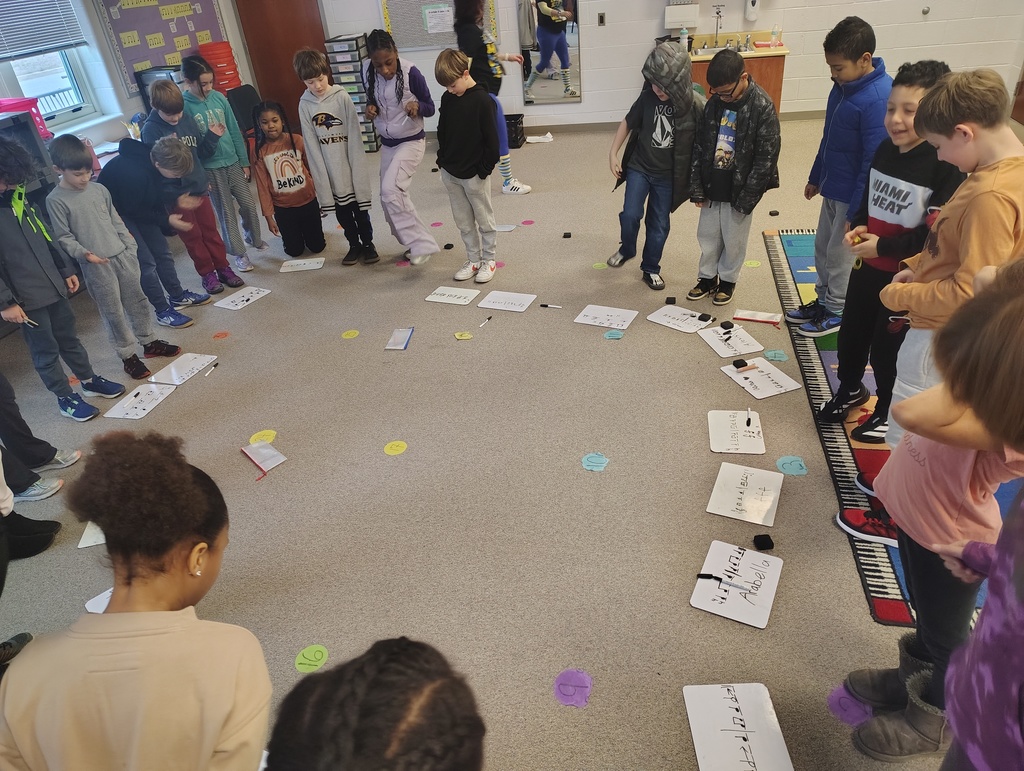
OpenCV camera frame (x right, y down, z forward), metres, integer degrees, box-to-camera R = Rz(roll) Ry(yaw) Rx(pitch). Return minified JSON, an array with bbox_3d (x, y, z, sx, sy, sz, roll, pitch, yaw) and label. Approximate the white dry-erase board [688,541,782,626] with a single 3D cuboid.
[{"bbox_3d":[0.754,0.653,2.374,0.236,0.004,0.309,12,37,25],"label":"white dry-erase board"}]

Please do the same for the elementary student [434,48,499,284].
[{"bbox_3d":[-0.254,-1.314,4.344,0.400,1.340,0.340,10,36,23],"label":"elementary student"}]

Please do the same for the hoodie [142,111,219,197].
[{"bbox_3d":[-2.054,-1.465,4.454,0.330,0.530,0.430,22,42,36],"label":"hoodie"}]

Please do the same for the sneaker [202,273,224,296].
[{"bbox_3d":[-2.052,-0.700,4.831,0.093,0.100,0.220,-27,38,-30],"label":"sneaker"}]

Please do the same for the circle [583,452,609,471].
[{"bbox_3d":[0.348,0.317,2.960,0.115,0.004,0.122,-6,33,0],"label":"circle"}]

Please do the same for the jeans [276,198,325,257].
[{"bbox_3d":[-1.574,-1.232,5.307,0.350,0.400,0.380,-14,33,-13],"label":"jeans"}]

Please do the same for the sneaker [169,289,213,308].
[{"bbox_3d":[-2.088,-0.583,4.654,0.240,0.100,0.092,-13,33,-11],"label":"sneaker"}]

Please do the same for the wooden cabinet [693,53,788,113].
[{"bbox_3d":[2.064,-2.844,6.936,1.008,0.700,0.560,2,33,13],"label":"wooden cabinet"}]

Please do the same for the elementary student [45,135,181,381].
[{"bbox_3d":[-2.115,-0.661,3.731,0.360,1.220,0.410,10,36,23],"label":"elementary student"}]

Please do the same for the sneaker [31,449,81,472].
[{"bbox_3d":[-2.122,0.328,3.260,0.240,0.095,0.090,-11,33,-8],"label":"sneaker"}]

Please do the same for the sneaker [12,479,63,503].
[{"bbox_3d":[-2.101,0.437,3.087,0.240,0.095,0.090,-9,33,-4],"label":"sneaker"}]

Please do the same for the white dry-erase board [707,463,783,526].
[{"bbox_3d":[0.882,0.401,2.671,0.229,0.008,0.305,10,36,24],"label":"white dry-erase board"}]

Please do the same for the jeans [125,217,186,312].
[{"bbox_3d":[-2.188,-0.777,4.374,0.300,0.650,0.340,1,33,10],"label":"jeans"}]

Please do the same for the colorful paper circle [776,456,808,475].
[{"bbox_3d":[1.096,0.314,2.777,0.118,0.003,0.118,-6,32,0],"label":"colorful paper circle"}]

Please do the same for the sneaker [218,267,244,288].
[{"bbox_3d":[-1.934,-0.744,4.880,0.220,0.100,0.093,17,39,32],"label":"sneaker"}]

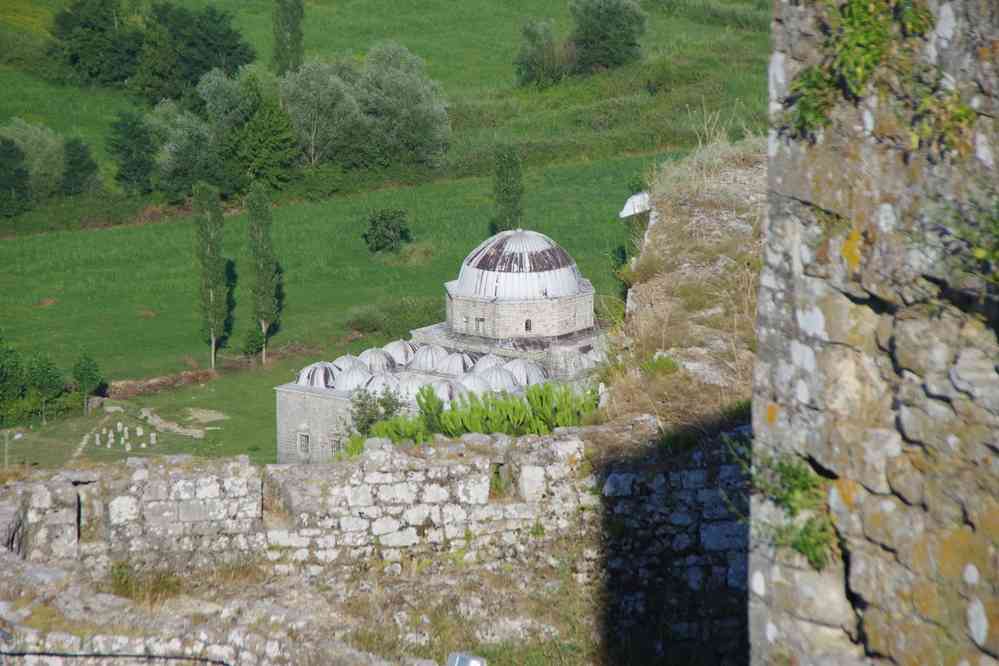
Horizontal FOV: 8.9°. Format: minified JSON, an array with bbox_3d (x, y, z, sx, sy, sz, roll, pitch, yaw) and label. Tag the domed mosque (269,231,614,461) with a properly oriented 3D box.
[{"bbox_3d":[-2.574,1.200,523.362,18.575,17.375,26.055,9,16,40],"label":"domed mosque"}]

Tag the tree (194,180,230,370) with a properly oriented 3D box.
[{"bbox_3d":[-24.986,-4.904,556.754,2.603,16.443,2.603,-2,12,0],"label":"tree"}]

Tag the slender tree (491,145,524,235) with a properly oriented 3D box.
[{"bbox_3d":[0.839,-11.893,596.396,2.785,11.525,2.785,-2,12,0],"label":"slender tree"}]

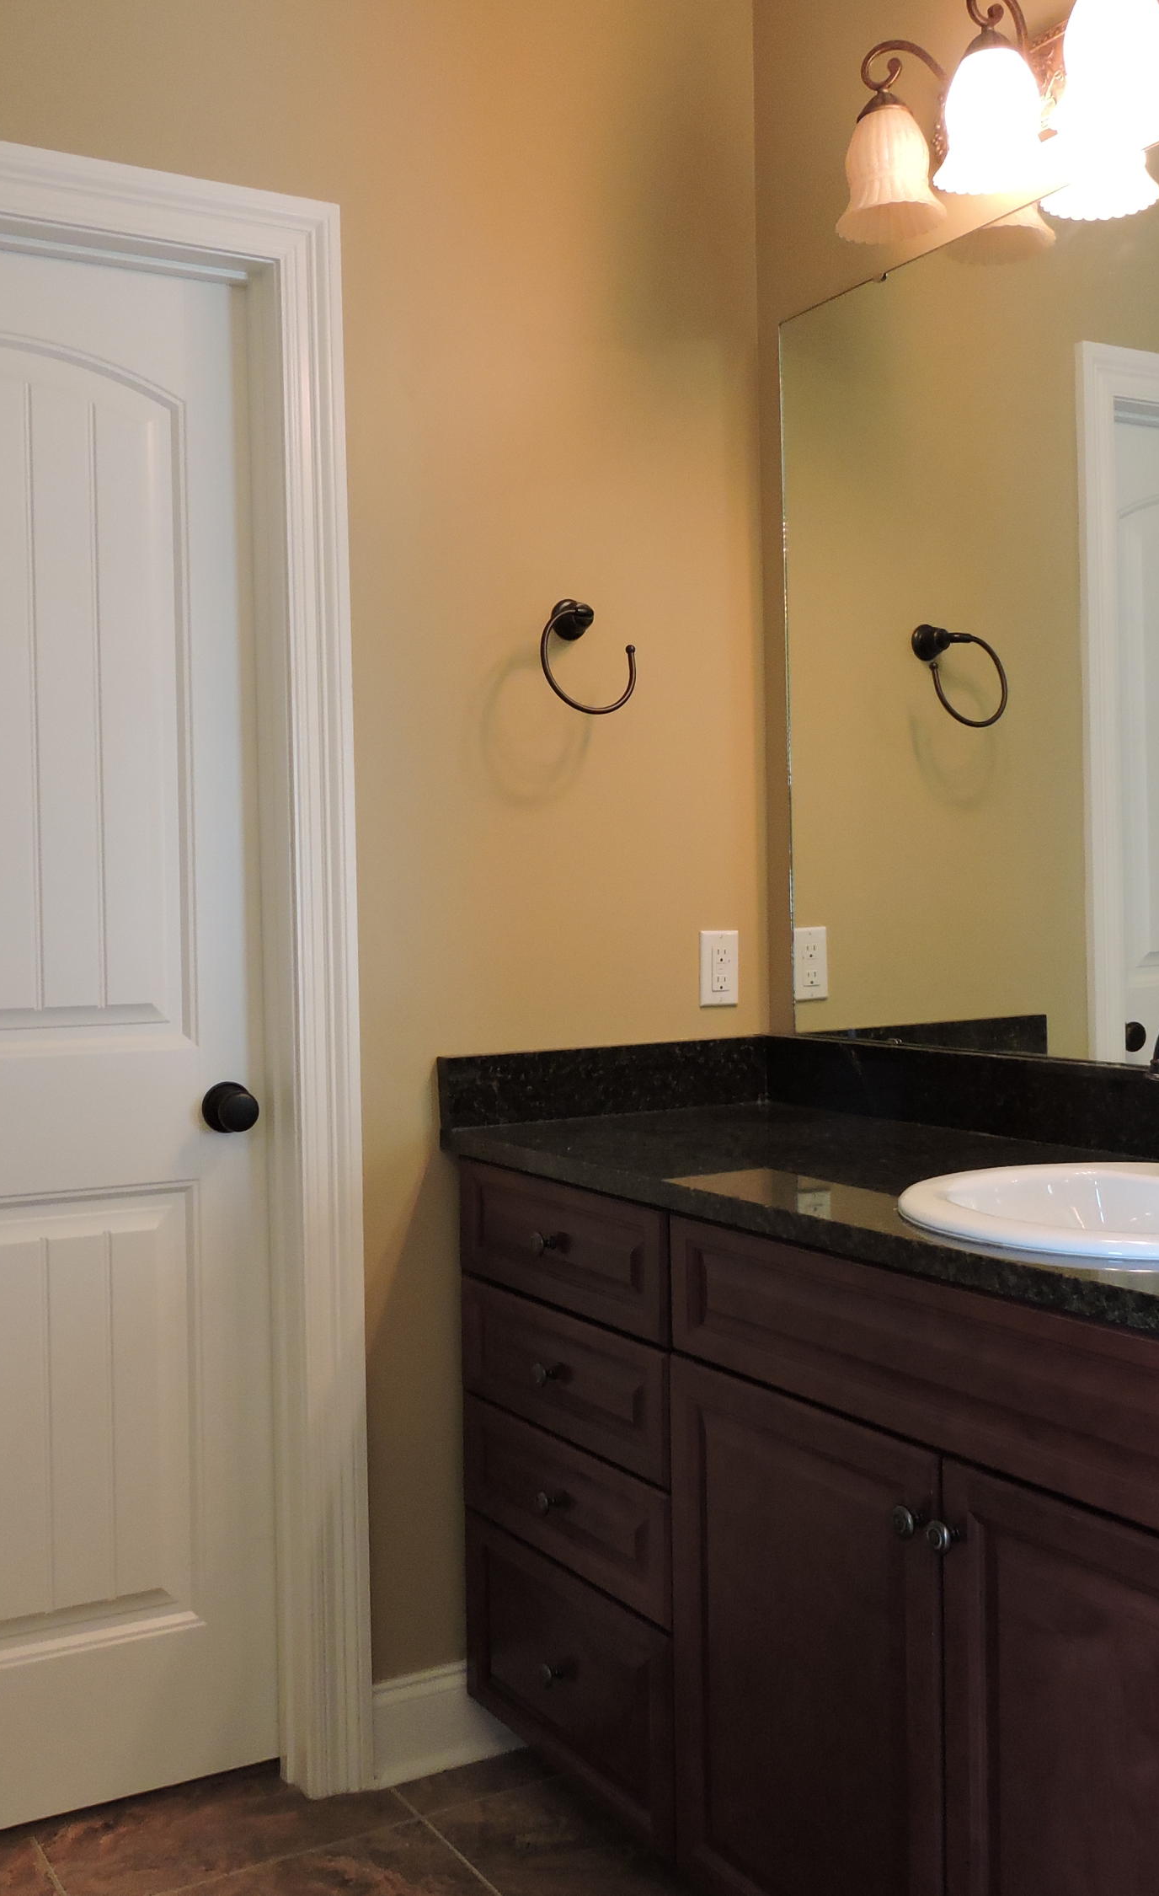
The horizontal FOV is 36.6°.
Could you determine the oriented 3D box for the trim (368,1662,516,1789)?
[{"bbox_3d":[-0.177,1.077,2.457,0.248,0.146,0.015,-2,2,-30],"label":"trim"}]

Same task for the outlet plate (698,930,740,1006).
[{"bbox_3d":[0.217,0.032,2.675,0.066,0.119,0.007,-2,2,-30],"label":"outlet plate"}]

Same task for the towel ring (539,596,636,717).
[{"bbox_3d":[-0.003,-0.414,2.491,0.159,0.178,0.100,-2,2,-30],"label":"towel ring"}]

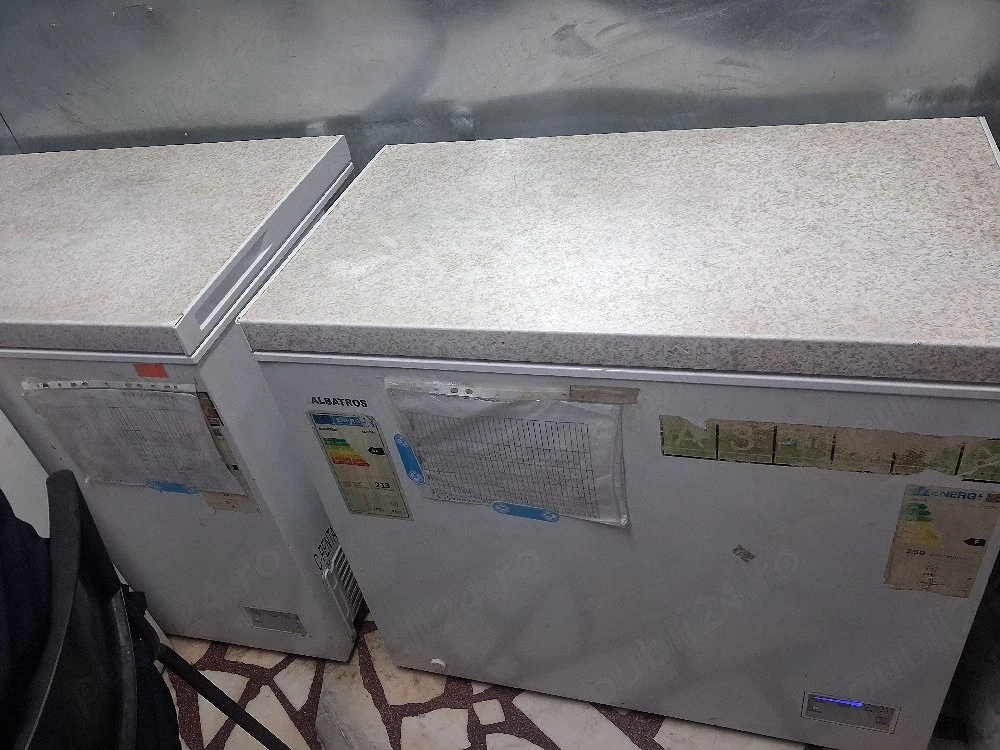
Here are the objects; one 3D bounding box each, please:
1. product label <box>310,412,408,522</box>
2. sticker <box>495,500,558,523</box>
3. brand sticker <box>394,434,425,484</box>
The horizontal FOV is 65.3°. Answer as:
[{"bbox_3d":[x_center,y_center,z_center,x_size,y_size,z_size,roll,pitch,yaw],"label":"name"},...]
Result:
[{"bbox_3d":[-0.205,0.139,1.159,0.110,0.220,0.002,3,41,18],"label":"product label"},{"bbox_3d":[0.036,0.197,1.119,0.099,0.027,0.002,6,42,16],"label":"sticker"},{"bbox_3d":[-0.130,0.121,1.115,0.026,0.100,0.002,1,40,20],"label":"brand sticker"}]

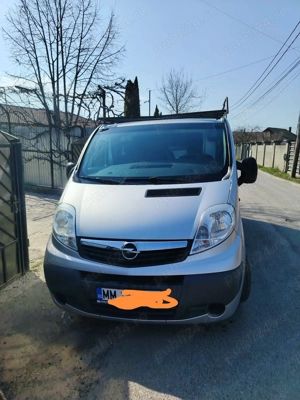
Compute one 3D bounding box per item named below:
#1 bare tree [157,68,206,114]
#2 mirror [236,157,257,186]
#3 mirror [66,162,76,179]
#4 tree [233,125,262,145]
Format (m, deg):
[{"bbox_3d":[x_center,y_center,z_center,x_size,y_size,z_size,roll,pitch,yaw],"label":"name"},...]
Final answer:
[{"bbox_3d":[2.635,-7.136,24.724,4.400,8.614,4.400,-1,10,0],"label":"bare tree"},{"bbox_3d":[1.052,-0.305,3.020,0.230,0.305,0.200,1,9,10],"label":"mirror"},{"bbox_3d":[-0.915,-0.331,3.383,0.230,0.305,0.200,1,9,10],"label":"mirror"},{"bbox_3d":[12.704,-7.413,36.407,4.000,4.848,4.000,-1,10,0],"label":"tree"}]

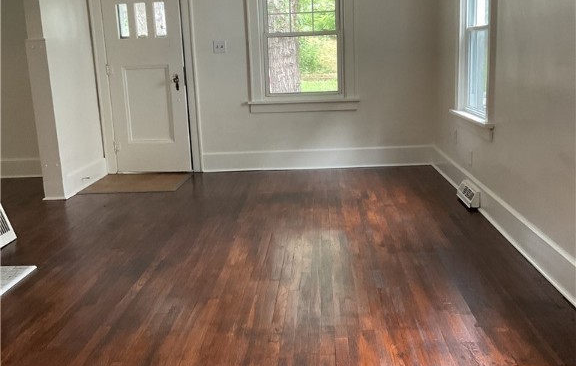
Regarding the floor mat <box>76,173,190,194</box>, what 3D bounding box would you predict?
[{"bbox_3d":[-1.464,-0.001,6.295,0.922,0.010,0.870,-2,12,3],"label":"floor mat"}]

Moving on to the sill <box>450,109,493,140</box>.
[{"bbox_3d":[1.380,-0.448,4.854,0.100,0.120,1.105,-2,12,3],"label":"sill"}]

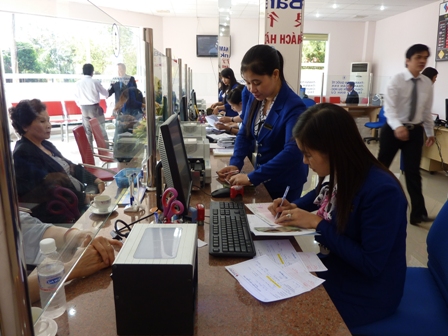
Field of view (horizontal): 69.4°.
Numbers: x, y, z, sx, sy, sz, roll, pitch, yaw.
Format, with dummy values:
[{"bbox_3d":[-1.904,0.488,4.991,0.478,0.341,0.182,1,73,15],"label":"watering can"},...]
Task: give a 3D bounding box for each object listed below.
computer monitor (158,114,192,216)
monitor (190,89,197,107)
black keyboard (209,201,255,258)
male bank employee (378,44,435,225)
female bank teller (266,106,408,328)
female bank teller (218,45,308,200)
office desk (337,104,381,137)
[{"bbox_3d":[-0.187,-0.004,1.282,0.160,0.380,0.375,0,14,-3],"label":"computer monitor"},{"bbox_3d":[-0.428,-0.966,4.810,0.150,0.360,0.380,0,14,-3],"label":"monitor"},{"bbox_3d":[0.020,0.208,1.197,0.145,0.030,0.458,0,14,-2],"label":"black keyboard"},{"bbox_3d":[1.732,-0.314,3.113,0.560,1.660,0.600,-2,14,-8],"label":"male bank employee"},{"bbox_3d":[0.397,0.377,1.215,0.580,1.210,0.460,2,14,7],"label":"female bank teller"},{"bbox_3d":[0.239,0.149,1.654,0.490,1.460,0.470,-11,18,-38],"label":"female bank teller"},{"bbox_3d":[3.639,-1.263,8.901,1.200,0.750,0.600,1,14,3],"label":"office desk"}]

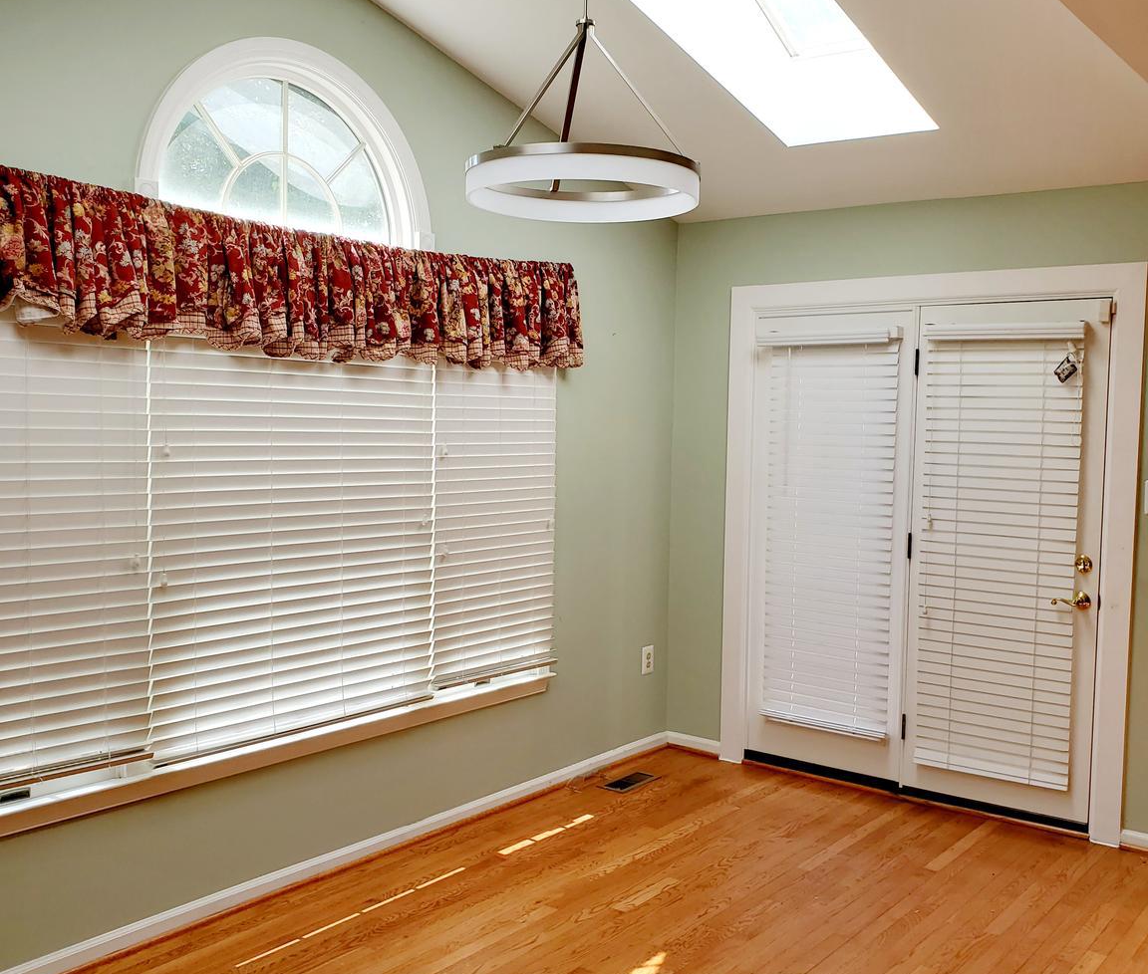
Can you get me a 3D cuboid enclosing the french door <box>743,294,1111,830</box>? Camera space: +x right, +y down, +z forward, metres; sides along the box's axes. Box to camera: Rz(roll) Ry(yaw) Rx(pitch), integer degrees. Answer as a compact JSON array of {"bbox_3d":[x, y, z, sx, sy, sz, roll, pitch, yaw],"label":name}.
[{"bbox_3d":[1.353,0.264,4.681,1.497,2.010,0.100,4,5,39],"label":"french door"}]

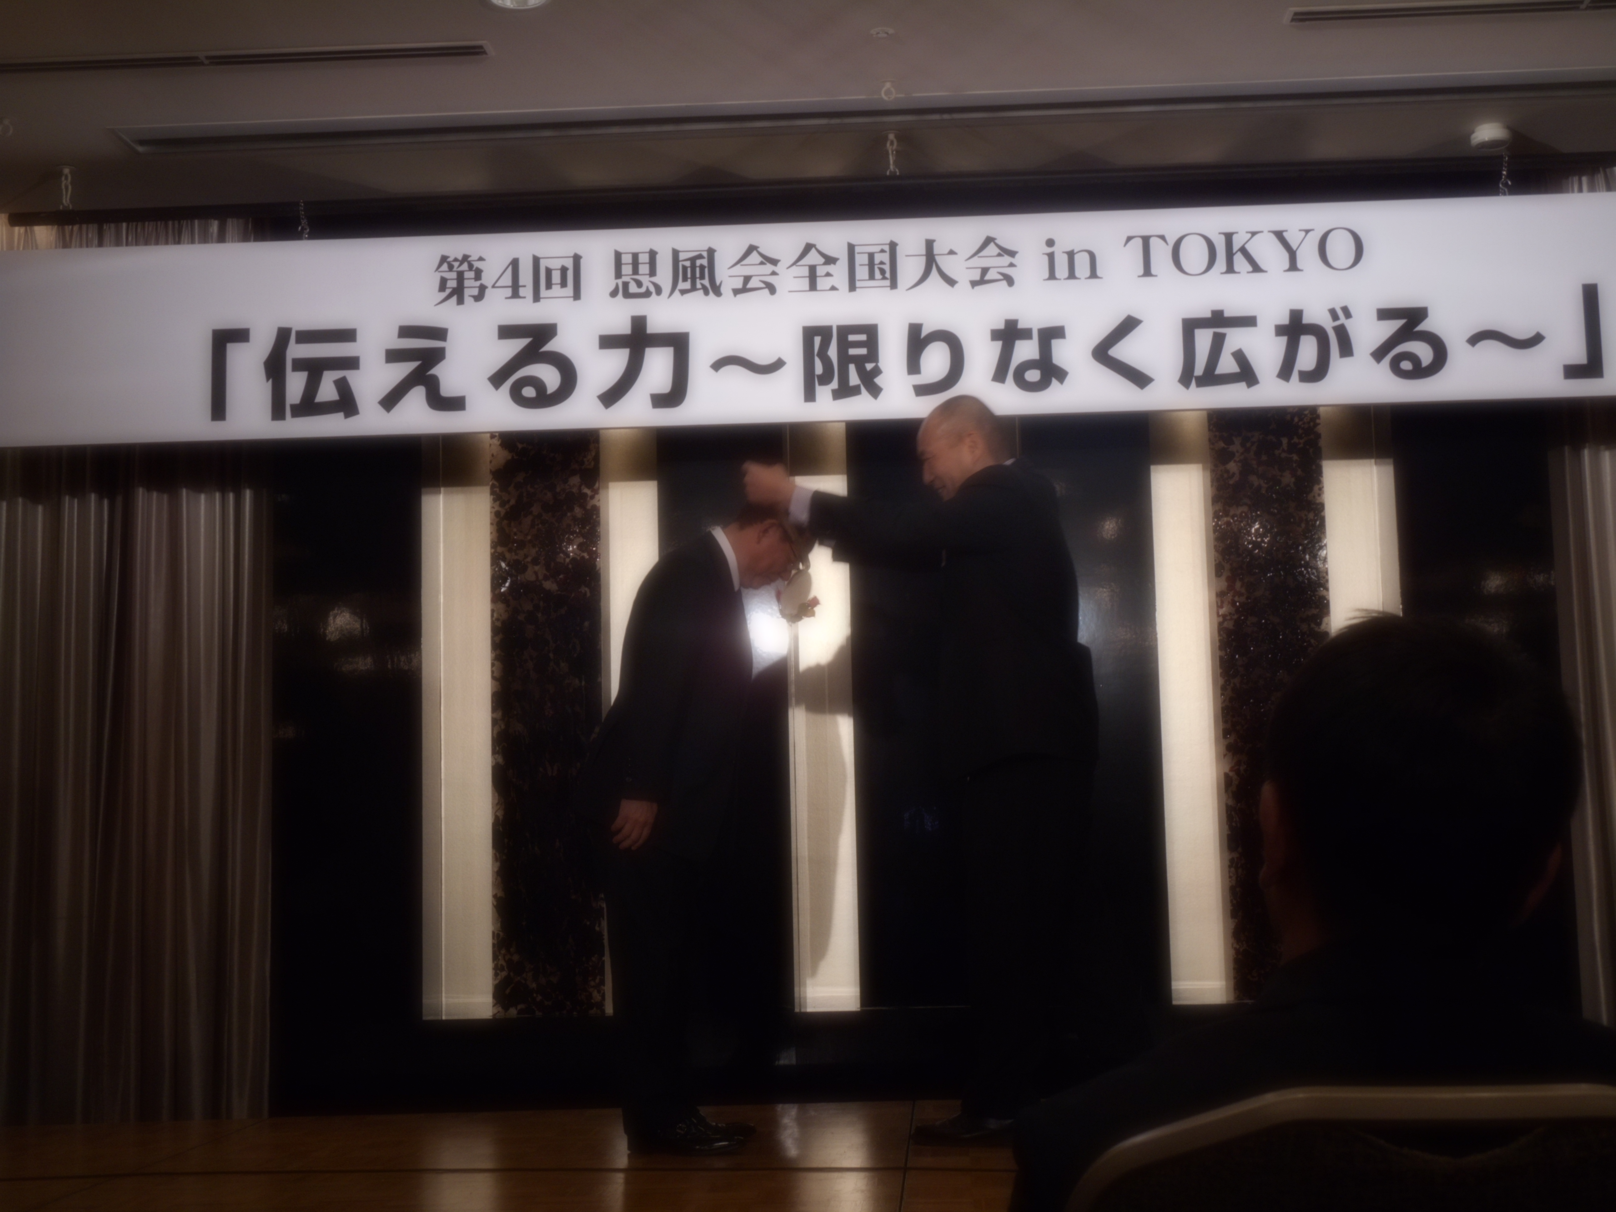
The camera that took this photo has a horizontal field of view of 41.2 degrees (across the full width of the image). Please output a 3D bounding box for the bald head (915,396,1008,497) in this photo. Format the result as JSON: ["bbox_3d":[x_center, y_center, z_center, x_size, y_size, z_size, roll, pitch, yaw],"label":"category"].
[{"bbox_3d":[0.357,-0.366,4.957,0.205,0.230,0.165,-15,-8,6],"label":"bald head"}]

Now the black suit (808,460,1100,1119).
[{"bbox_3d":[0.340,0.401,4.872,0.655,1.475,0.520,-2,-7,8],"label":"black suit"}]

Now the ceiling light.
[{"bbox_3d":[1.714,-1.179,5.385,0.100,0.045,0.100,-2,-6,3],"label":"ceiling light"}]

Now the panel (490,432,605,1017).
[{"bbox_3d":[-0.691,0.251,5.687,0.291,1.647,0.050,-2,-6,3],"label":"panel"}]

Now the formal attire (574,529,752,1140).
[{"bbox_3d":[-0.328,0.496,4.850,0.414,1.350,0.500,-1,-6,0],"label":"formal attire"}]

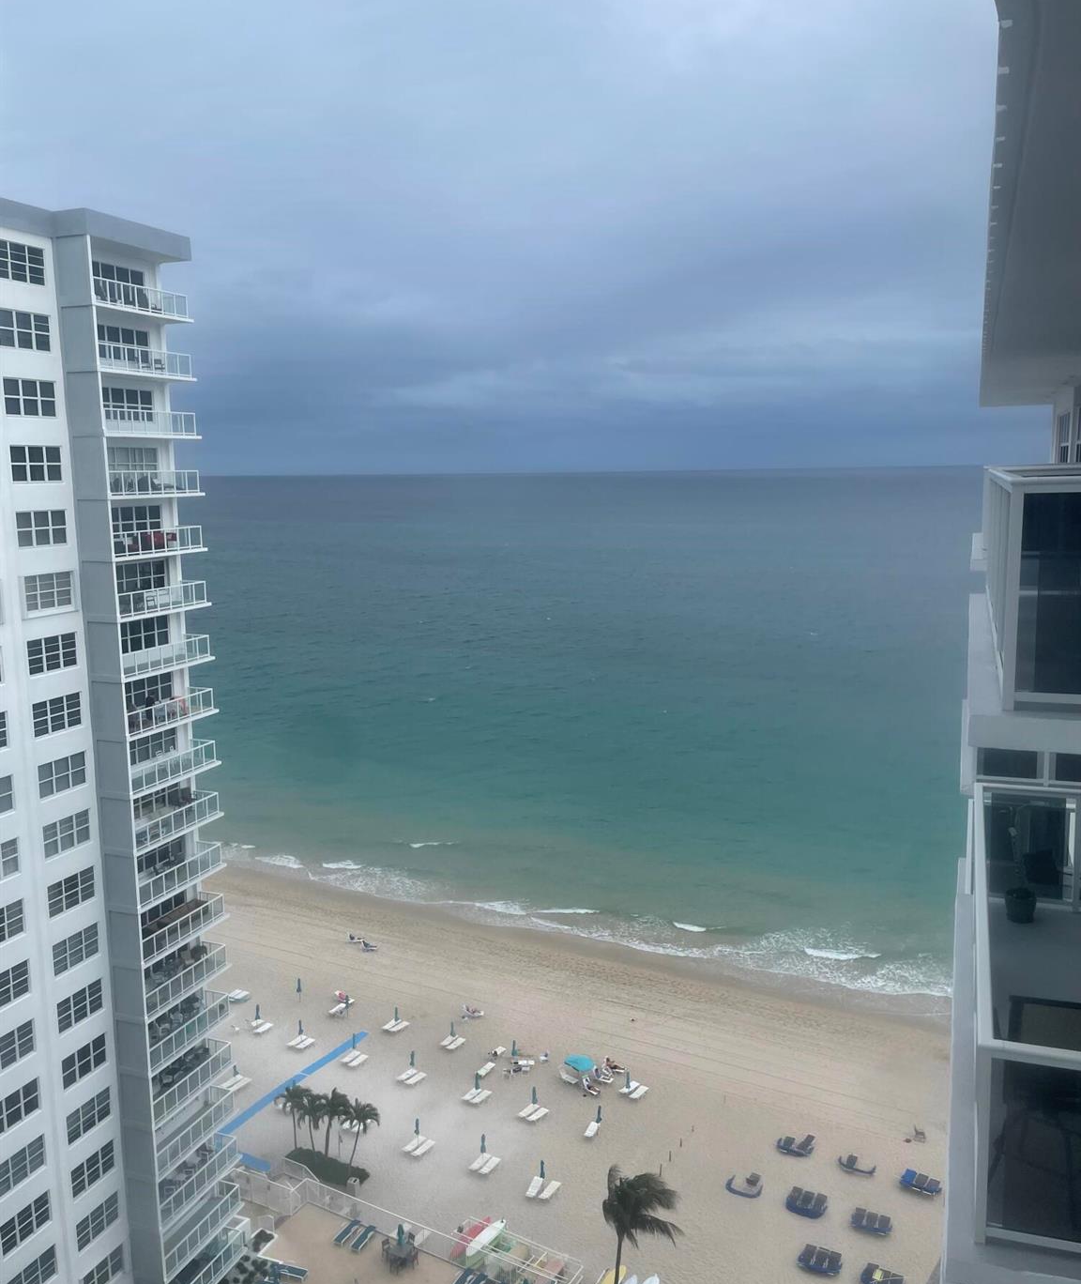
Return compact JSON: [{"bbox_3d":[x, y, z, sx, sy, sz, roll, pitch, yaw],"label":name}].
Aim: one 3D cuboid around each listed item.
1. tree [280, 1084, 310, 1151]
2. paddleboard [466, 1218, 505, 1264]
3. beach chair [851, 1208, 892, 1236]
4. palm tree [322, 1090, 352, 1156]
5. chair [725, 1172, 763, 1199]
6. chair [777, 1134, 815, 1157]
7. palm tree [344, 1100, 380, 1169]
[{"bbox_3d":[-16.891,32.887,74.446,2.900,5.400,2.900,-1,9,0],"label":"tree"},{"bbox_3d":[-3.256,35.891,64.966,0.860,0.200,3.450,6,11,34],"label":"paddleboard"},{"bbox_3d":[20.621,36.091,67.414,2.300,0.550,1.800,4,10,25],"label":"beach chair"},{"bbox_3d":[-13.892,32.891,73.917,3.000,5.500,3.000,-1,9,0],"label":"palm tree"},{"bbox_3d":[13.372,35.615,70.999,2.250,0.500,1.750,3,10,24],"label":"chair"},{"bbox_3d":[17.771,34.890,75.078,2.300,0.550,1.800,3,10,24],"label":"chair"},{"bbox_3d":[-11.964,33.055,72.456,3.000,5.600,3.000,-1,9,0],"label":"palm tree"}]

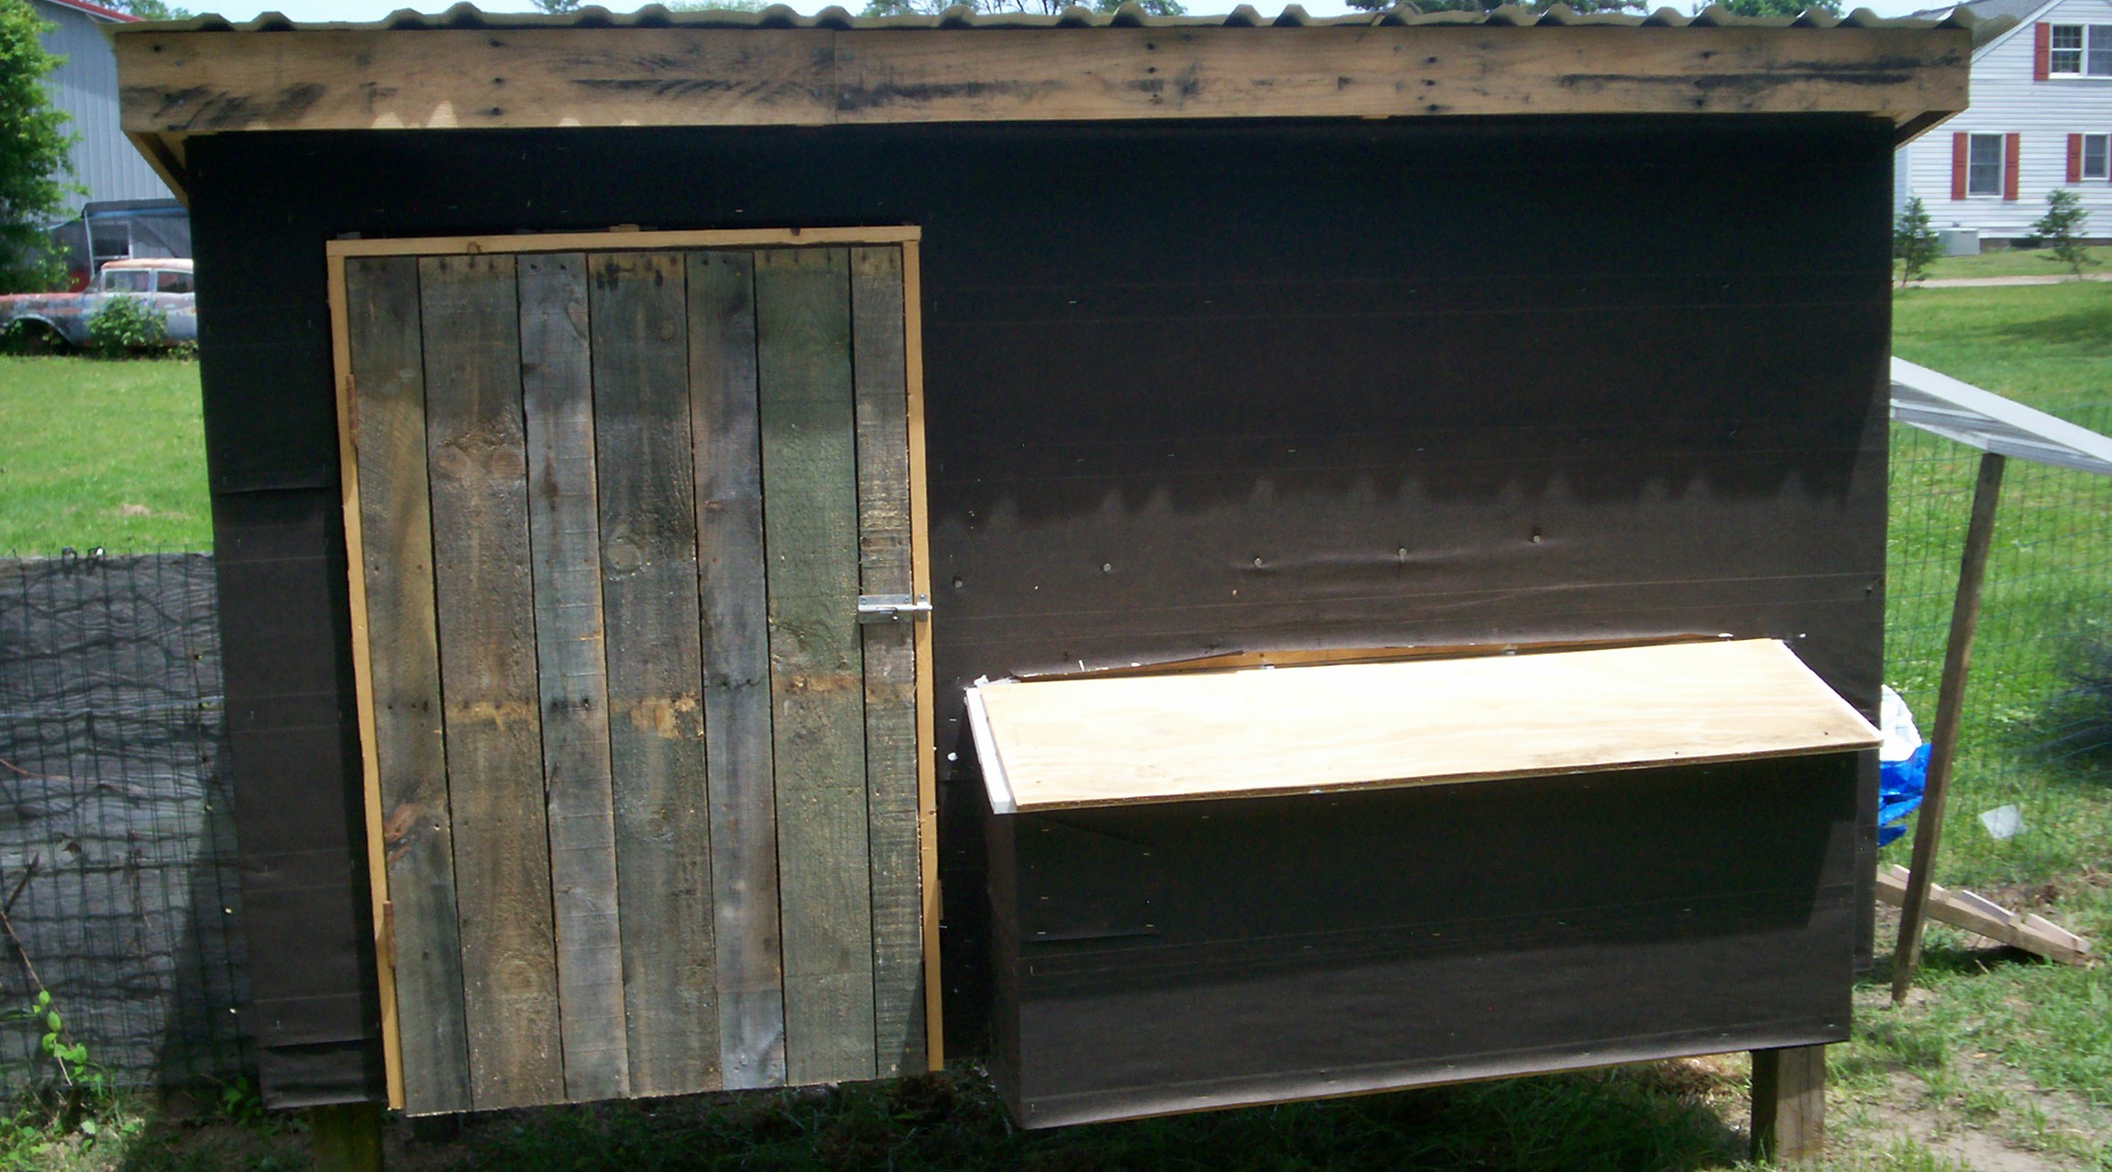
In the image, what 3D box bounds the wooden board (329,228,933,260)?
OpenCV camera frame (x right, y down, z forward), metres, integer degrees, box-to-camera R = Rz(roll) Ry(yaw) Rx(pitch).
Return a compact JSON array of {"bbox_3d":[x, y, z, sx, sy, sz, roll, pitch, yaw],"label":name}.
[{"bbox_3d":[-0.585,-0.468,3.003,0.792,0.022,0.022,-3,9,-10],"label":"wooden board"}]

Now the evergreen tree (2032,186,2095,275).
[{"bbox_3d":[16.523,-5.787,36.000,1.000,1.487,1.000,3,9,24],"label":"evergreen tree"}]

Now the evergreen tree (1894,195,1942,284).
[{"bbox_3d":[13.738,-5.502,35.000,0.830,1.433,0.830,2,9,21],"label":"evergreen tree"}]

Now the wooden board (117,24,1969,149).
[{"bbox_3d":[0.079,-0.703,3.025,2.578,0.120,0.027,-3,9,-10],"label":"wooden board"}]

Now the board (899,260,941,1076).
[{"bbox_3d":[-0.192,0.115,3.163,0.024,1.198,0.022,-3,9,-10],"label":"board"}]

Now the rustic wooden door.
[{"bbox_3d":[-0.572,0.135,3.102,0.767,1.224,0.035,-3,9,-10],"label":"rustic wooden door"}]

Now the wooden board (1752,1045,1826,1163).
[{"bbox_3d":[1.226,0.770,3.674,0.087,0.370,0.087,-3,9,-10],"label":"wooden board"}]

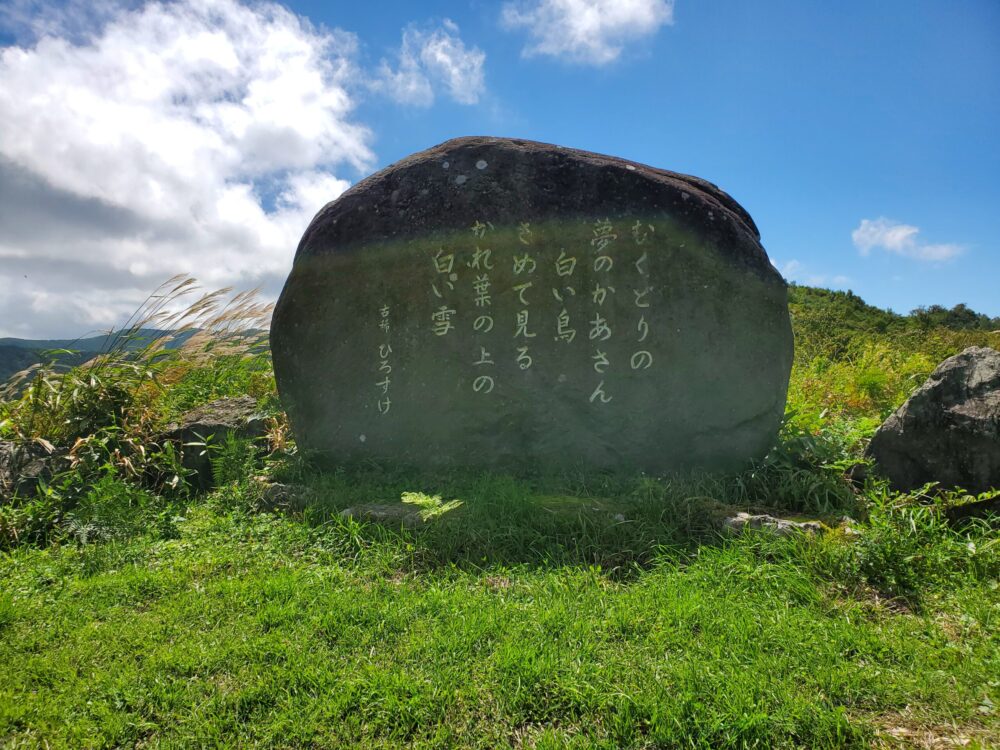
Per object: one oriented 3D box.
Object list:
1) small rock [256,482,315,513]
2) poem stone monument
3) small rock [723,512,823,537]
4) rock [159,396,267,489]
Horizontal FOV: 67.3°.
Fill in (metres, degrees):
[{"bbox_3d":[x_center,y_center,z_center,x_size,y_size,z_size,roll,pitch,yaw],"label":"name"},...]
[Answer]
[{"bbox_3d":[-1.450,0.830,5.100,0.400,0.210,0.320,0,0,0],"label":"small rock"},{"bbox_3d":[0.240,-0.530,5.800,3.880,2.490,0.900,0,0,0],"label":"poem stone monument"},{"bbox_3d":[1.710,0.930,4.720,0.640,0.170,0.360,0,0,0],"label":"small rock"},{"bbox_3d":[-2.240,0.490,5.850,0.860,0.660,0.720,0,0,0],"label":"rock"}]

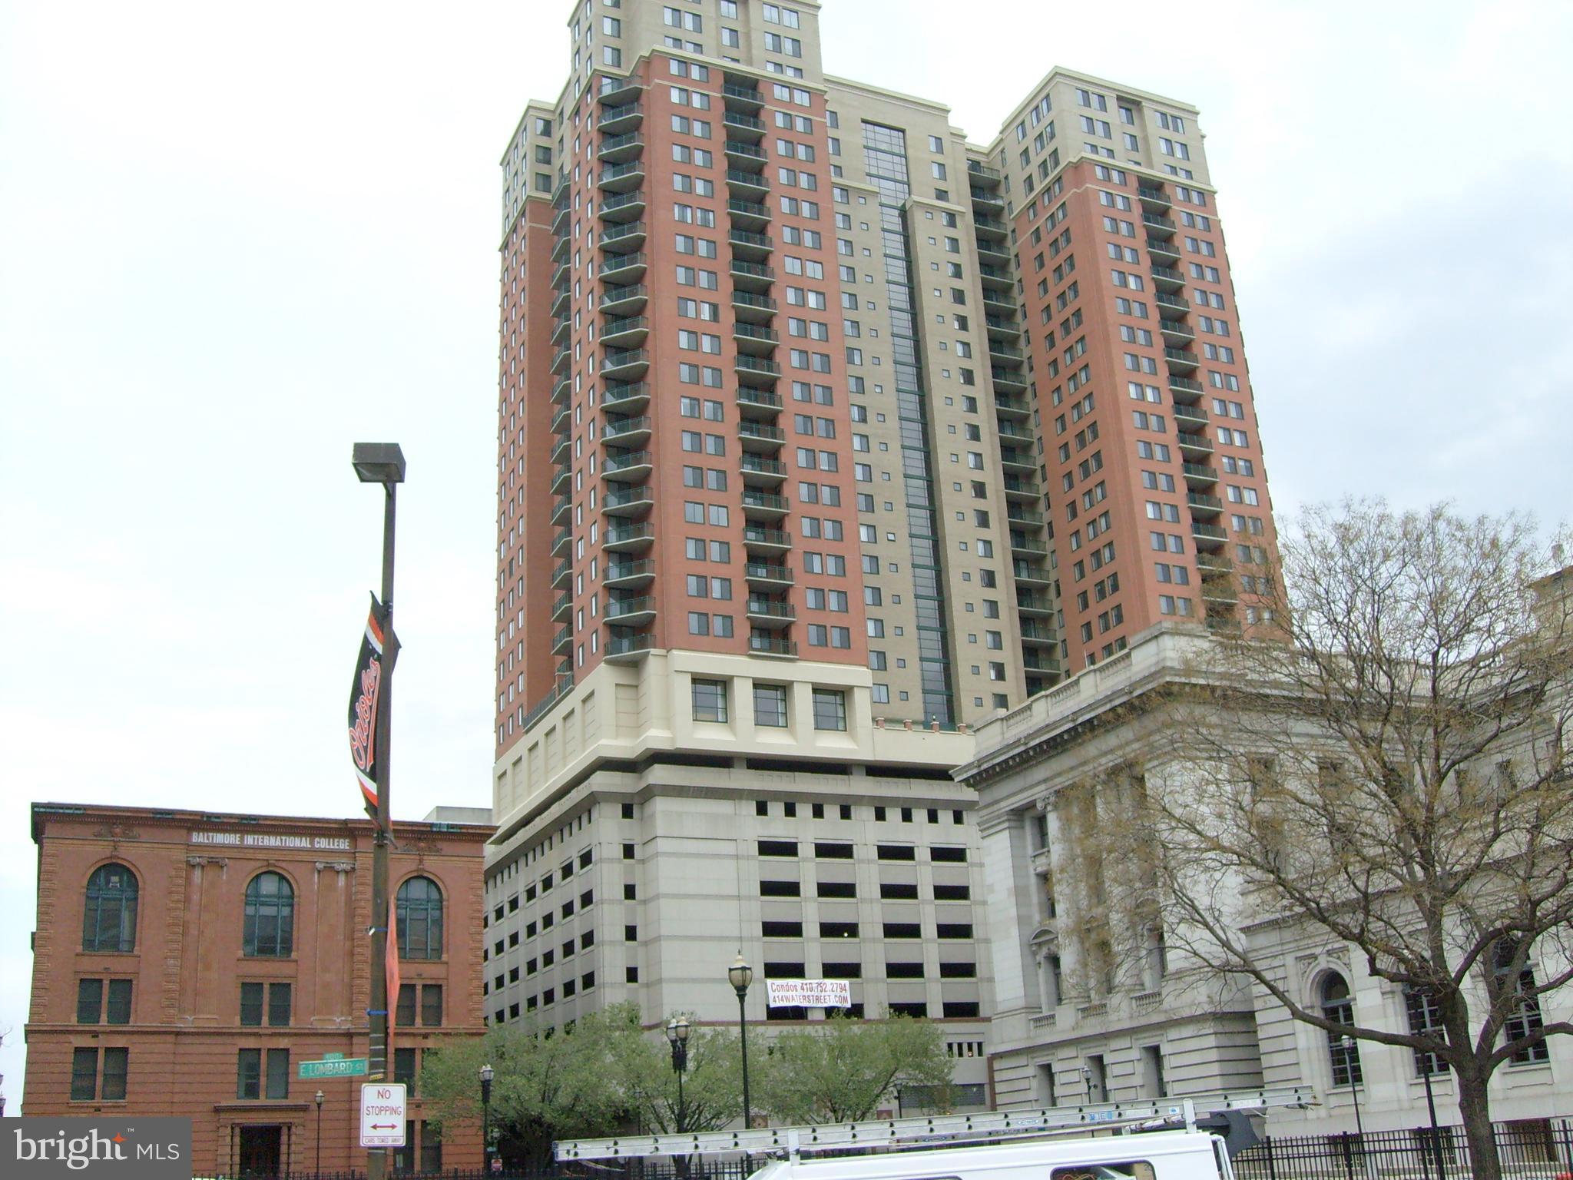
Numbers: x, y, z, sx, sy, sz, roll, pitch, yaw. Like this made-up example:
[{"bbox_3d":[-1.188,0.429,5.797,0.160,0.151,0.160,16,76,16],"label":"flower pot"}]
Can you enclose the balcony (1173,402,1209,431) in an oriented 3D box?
[{"bbox_3d":[35.776,-15.311,142.759,3.946,1.296,2.074,6,-22,-25],"label":"balcony"}]

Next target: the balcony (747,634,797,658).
[{"bbox_3d":[-1.275,4.631,115.919,3.905,1.282,1.642,6,-23,-24],"label":"balcony"}]

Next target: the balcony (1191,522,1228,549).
[{"bbox_3d":[36.291,-4.611,138.268,3.905,1.282,1.642,6,-23,-24],"label":"balcony"}]

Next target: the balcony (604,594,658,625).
[{"bbox_3d":[-11.204,1.631,116.074,4.030,1.370,1.840,-11,-23,19],"label":"balcony"}]

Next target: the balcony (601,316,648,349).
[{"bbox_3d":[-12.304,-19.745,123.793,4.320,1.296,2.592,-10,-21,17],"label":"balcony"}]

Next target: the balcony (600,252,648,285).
[{"bbox_3d":[-12.774,-25.638,127.799,4.277,1.300,2.507,-10,-22,18],"label":"balcony"}]

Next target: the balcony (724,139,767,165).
[{"bbox_3d":[-3.594,-35.681,131.319,3.905,1.282,1.642,6,-23,-24],"label":"balcony"}]

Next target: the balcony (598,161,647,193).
[{"bbox_3d":[-13.205,-33.180,128.474,4.435,1.282,1.872,-10,-22,18],"label":"balcony"}]

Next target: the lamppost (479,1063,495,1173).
[{"bbox_3d":[-10.507,19.854,55.655,0.480,6.261,1.150,6,-23,-24],"label":"lamppost"}]

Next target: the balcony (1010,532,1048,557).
[{"bbox_3d":[22.018,-3.738,147.289,4.090,1.296,1.670,6,-22,-25],"label":"balcony"}]

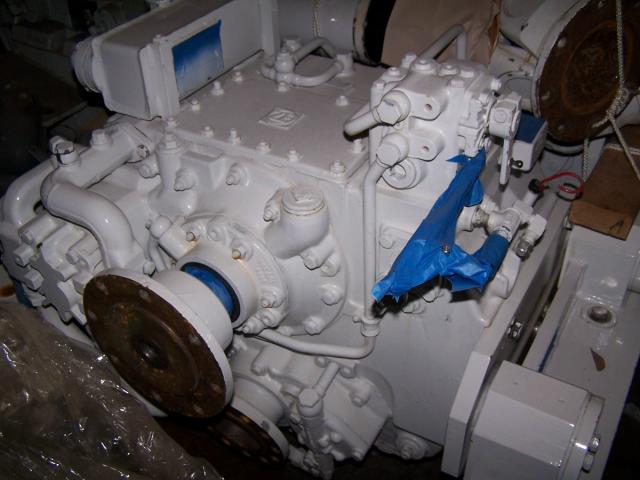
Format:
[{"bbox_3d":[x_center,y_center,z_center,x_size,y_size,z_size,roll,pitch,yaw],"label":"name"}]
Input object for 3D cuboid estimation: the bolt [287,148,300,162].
[{"bbox_3d":[-0.039,-0.123,1.027,0.020,0.016,0.020,19,43,26],"label":"bolt"}]

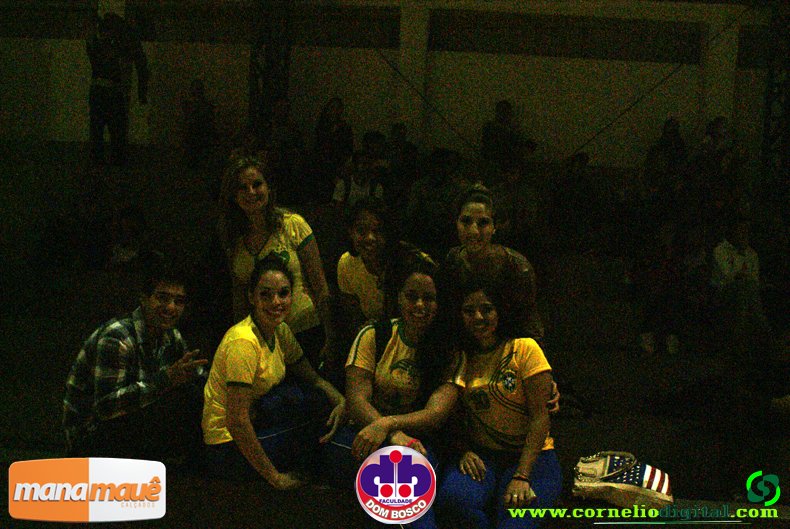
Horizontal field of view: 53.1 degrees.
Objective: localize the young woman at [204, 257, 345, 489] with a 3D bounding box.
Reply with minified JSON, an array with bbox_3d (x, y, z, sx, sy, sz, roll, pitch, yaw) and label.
[{"bbox_3d":[-0.440,0.385,2.850,0.500,0.840,0.620,2,2,-41],"label":"young woman"}]

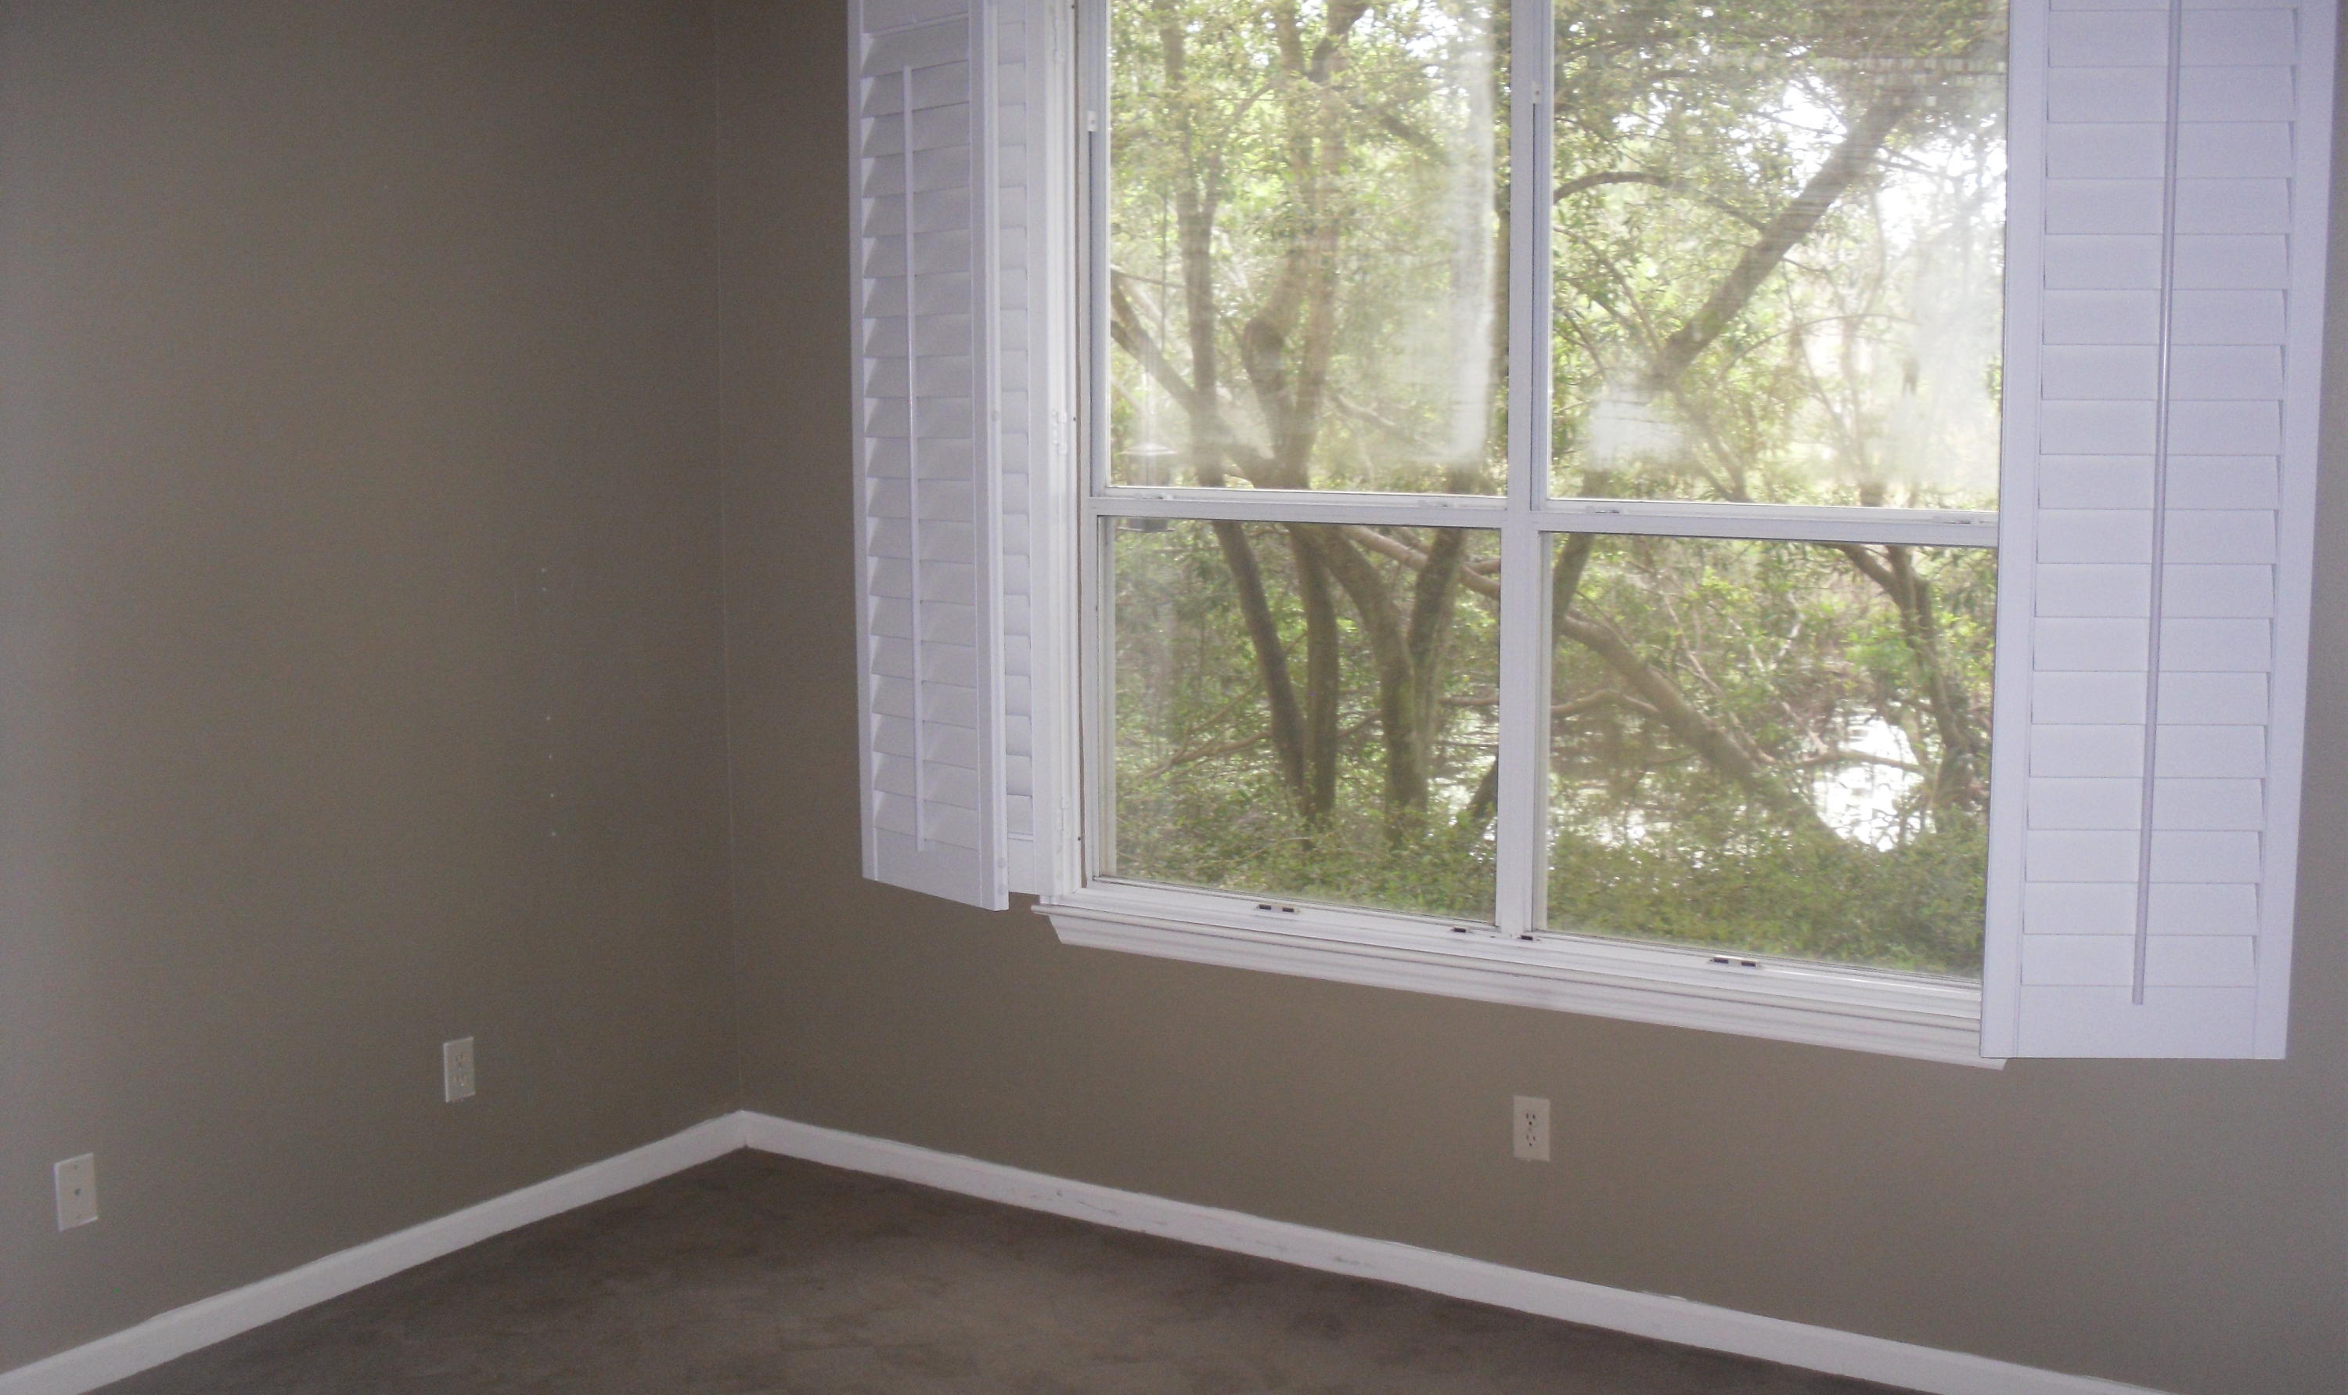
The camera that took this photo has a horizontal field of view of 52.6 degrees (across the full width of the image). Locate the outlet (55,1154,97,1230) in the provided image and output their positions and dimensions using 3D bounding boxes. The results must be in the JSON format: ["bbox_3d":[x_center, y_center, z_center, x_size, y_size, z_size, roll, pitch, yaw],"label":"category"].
[{"bbox_3d":[-1.808,0.813,3.909,0.008,0.115,0.071,4,8,32],"label":"outlet"}]

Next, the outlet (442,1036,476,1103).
[{"bbox_3d":[-1.372,0.713,4.558,0.008,0.115,0.071,4,8,32],"label":"outlet"}]

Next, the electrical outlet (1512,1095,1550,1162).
[{"bbox_3d":[0.642,0.775,4.266,0.071,0.115,0.008,4,8,32],"label":"electrical outlet"}]

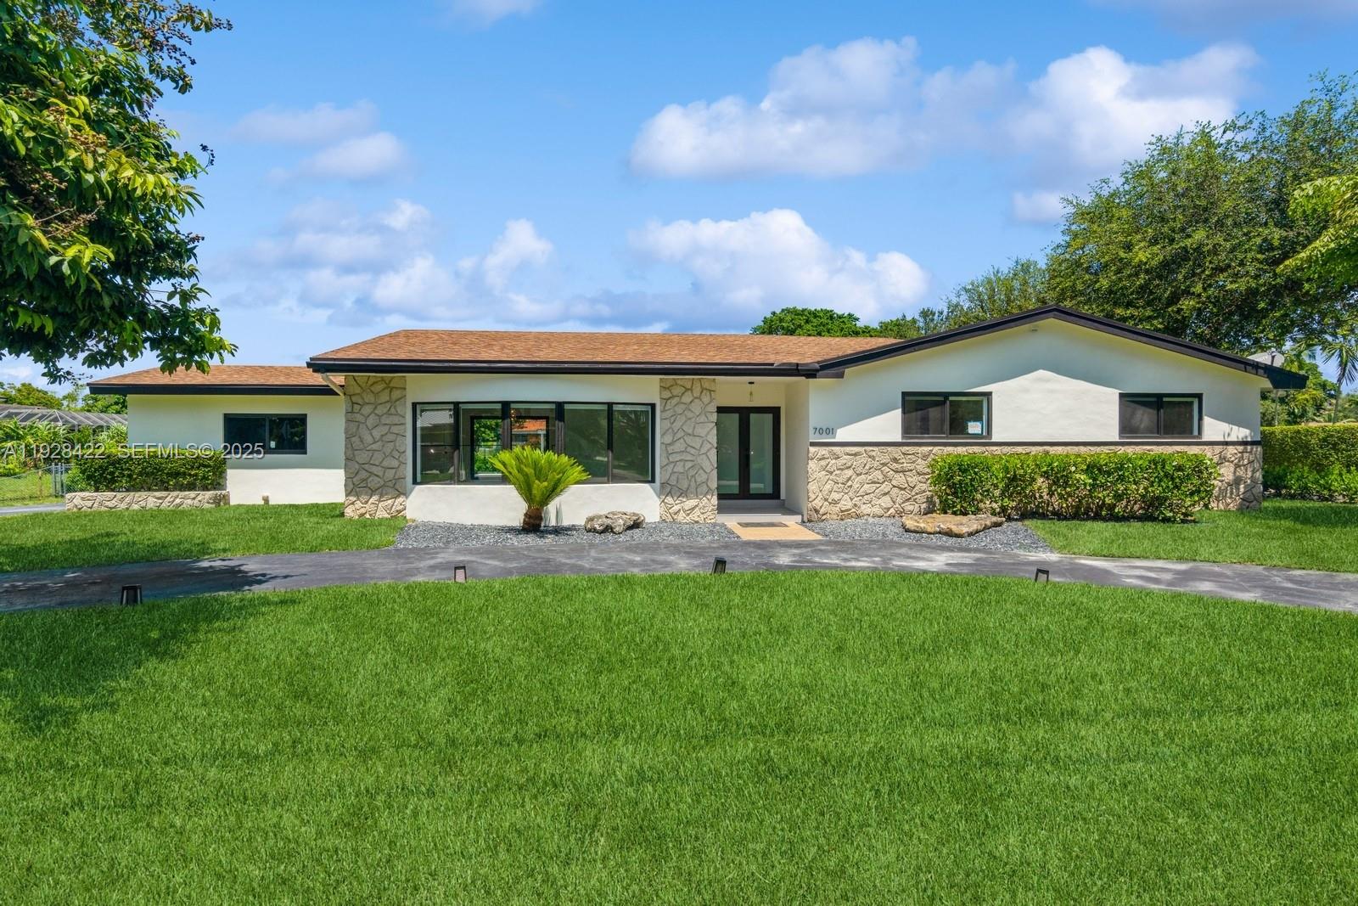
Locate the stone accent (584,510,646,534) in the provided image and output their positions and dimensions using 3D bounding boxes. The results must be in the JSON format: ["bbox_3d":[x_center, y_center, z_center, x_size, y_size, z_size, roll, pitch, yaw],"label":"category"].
[{"bbox_3d":[-1.160,1.240,12.950,1.100,0.370,0.700,0,0,-5],"label":"stone accent"}]

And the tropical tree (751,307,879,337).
[{"bbox_3d":[6.850,-2.950,36.000,7.500,8.800,7.500,0,0,-5],"label":"tropical tree"}]

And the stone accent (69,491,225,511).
[{"bbox_3d":[-12.247,1.080,16.613,3.250,0.450,0.660,0,0,-5],"label":"stone accent"}]

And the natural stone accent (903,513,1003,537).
[{"bbox_3d":[4.900,1.290,12.800,1.720,0.310,1.050,0,0,-5],"label":"natural stone accent"}]

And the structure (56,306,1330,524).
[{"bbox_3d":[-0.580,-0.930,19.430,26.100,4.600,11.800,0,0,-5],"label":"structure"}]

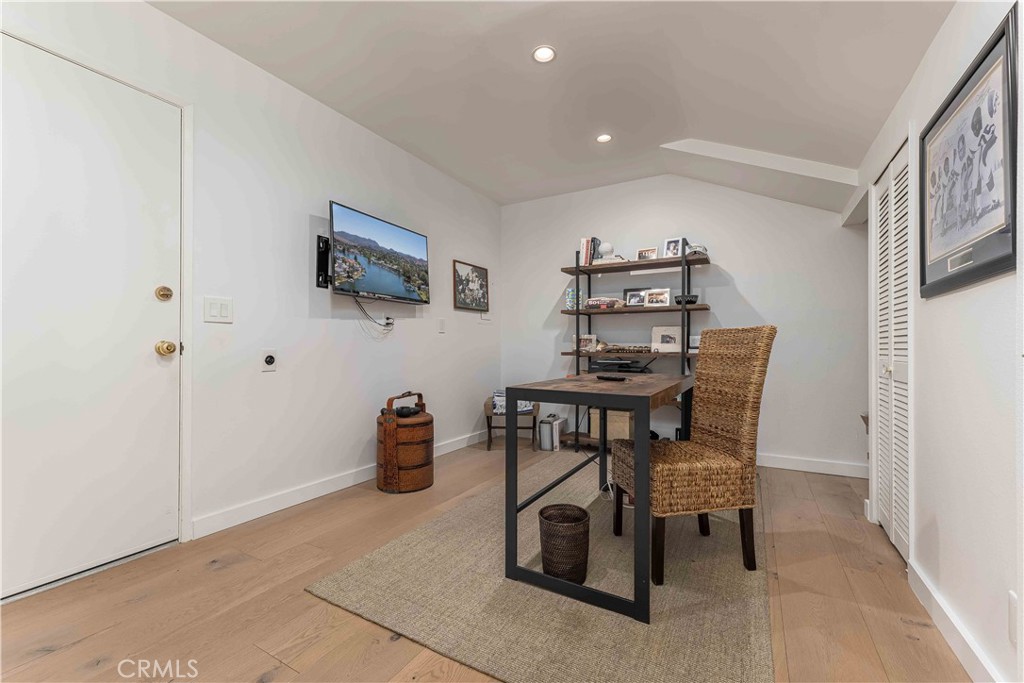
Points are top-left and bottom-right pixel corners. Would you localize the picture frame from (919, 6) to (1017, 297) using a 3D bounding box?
[{"bbox_3d":[1.317,-0.456,1.156,0.032,0.600,0.640,0,-1,32],"label":"picture frame"}]

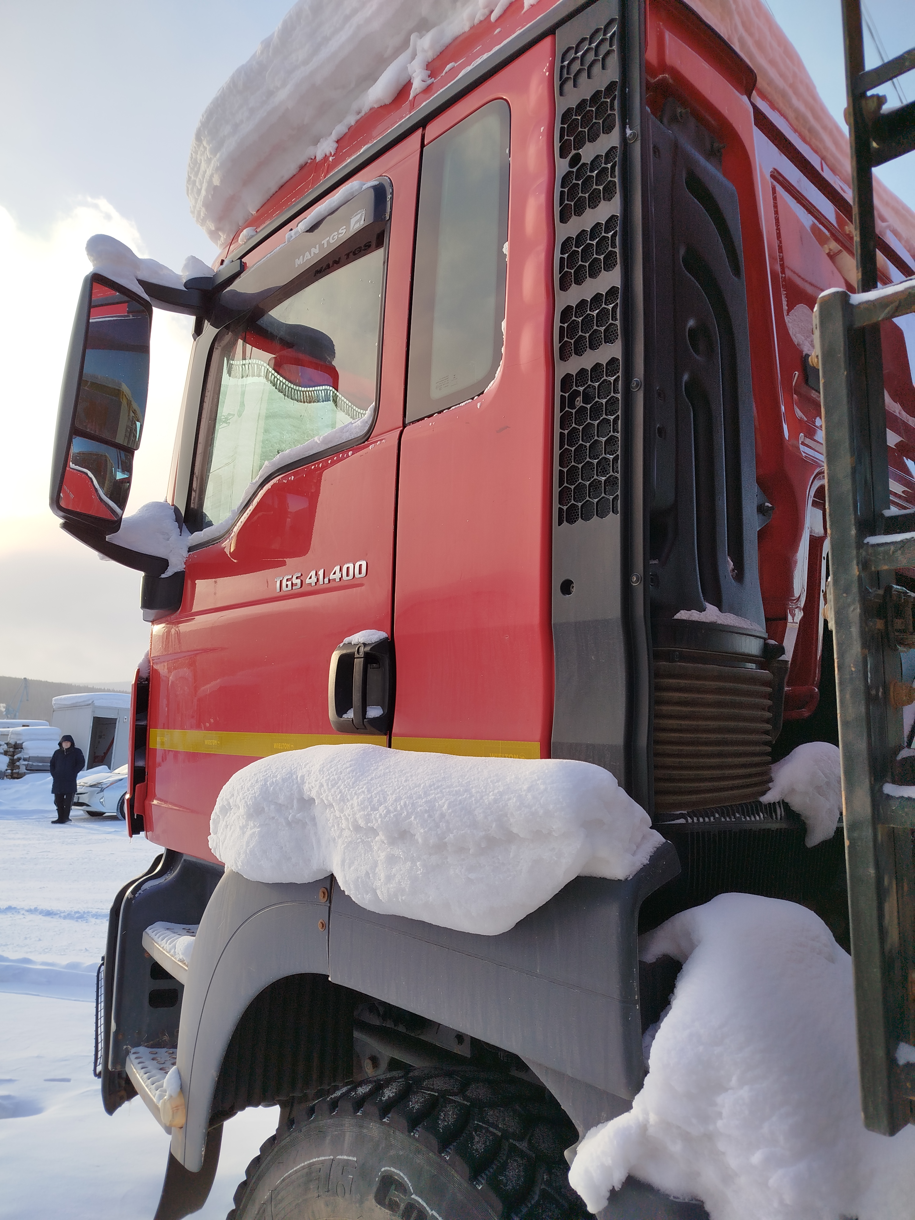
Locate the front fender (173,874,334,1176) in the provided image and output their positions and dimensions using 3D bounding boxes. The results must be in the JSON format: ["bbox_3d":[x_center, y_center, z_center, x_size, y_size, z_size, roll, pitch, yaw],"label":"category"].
[{"bbox_3d":[-0.349,0.828,1.750,0.200,0.683,0.546,6,-9,-45],"label":"front fender"}]

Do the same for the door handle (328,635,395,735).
[{"bbox_3d":[-0.183,0.153,1.693,0.060,0.186,0.206,6,-9,-45],"label":"door handle"}]

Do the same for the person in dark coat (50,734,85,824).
[{"bbox_3d":[-7.880,3.420,17.100,0.660,1.770,0.400,3,-7,-22],"label":"person in dark coat"}]

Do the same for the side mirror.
[{"bbox_3d":[-0.935,-0.521,2.182,0.120,0.590,0.205,3,-6,33],"label":"side mirror"}]

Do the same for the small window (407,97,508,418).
[{"bbox_3d":[-0.002,-0.673,1.639,0.030,0.565,0.279,10,-11,-44],"label":"small window"}]

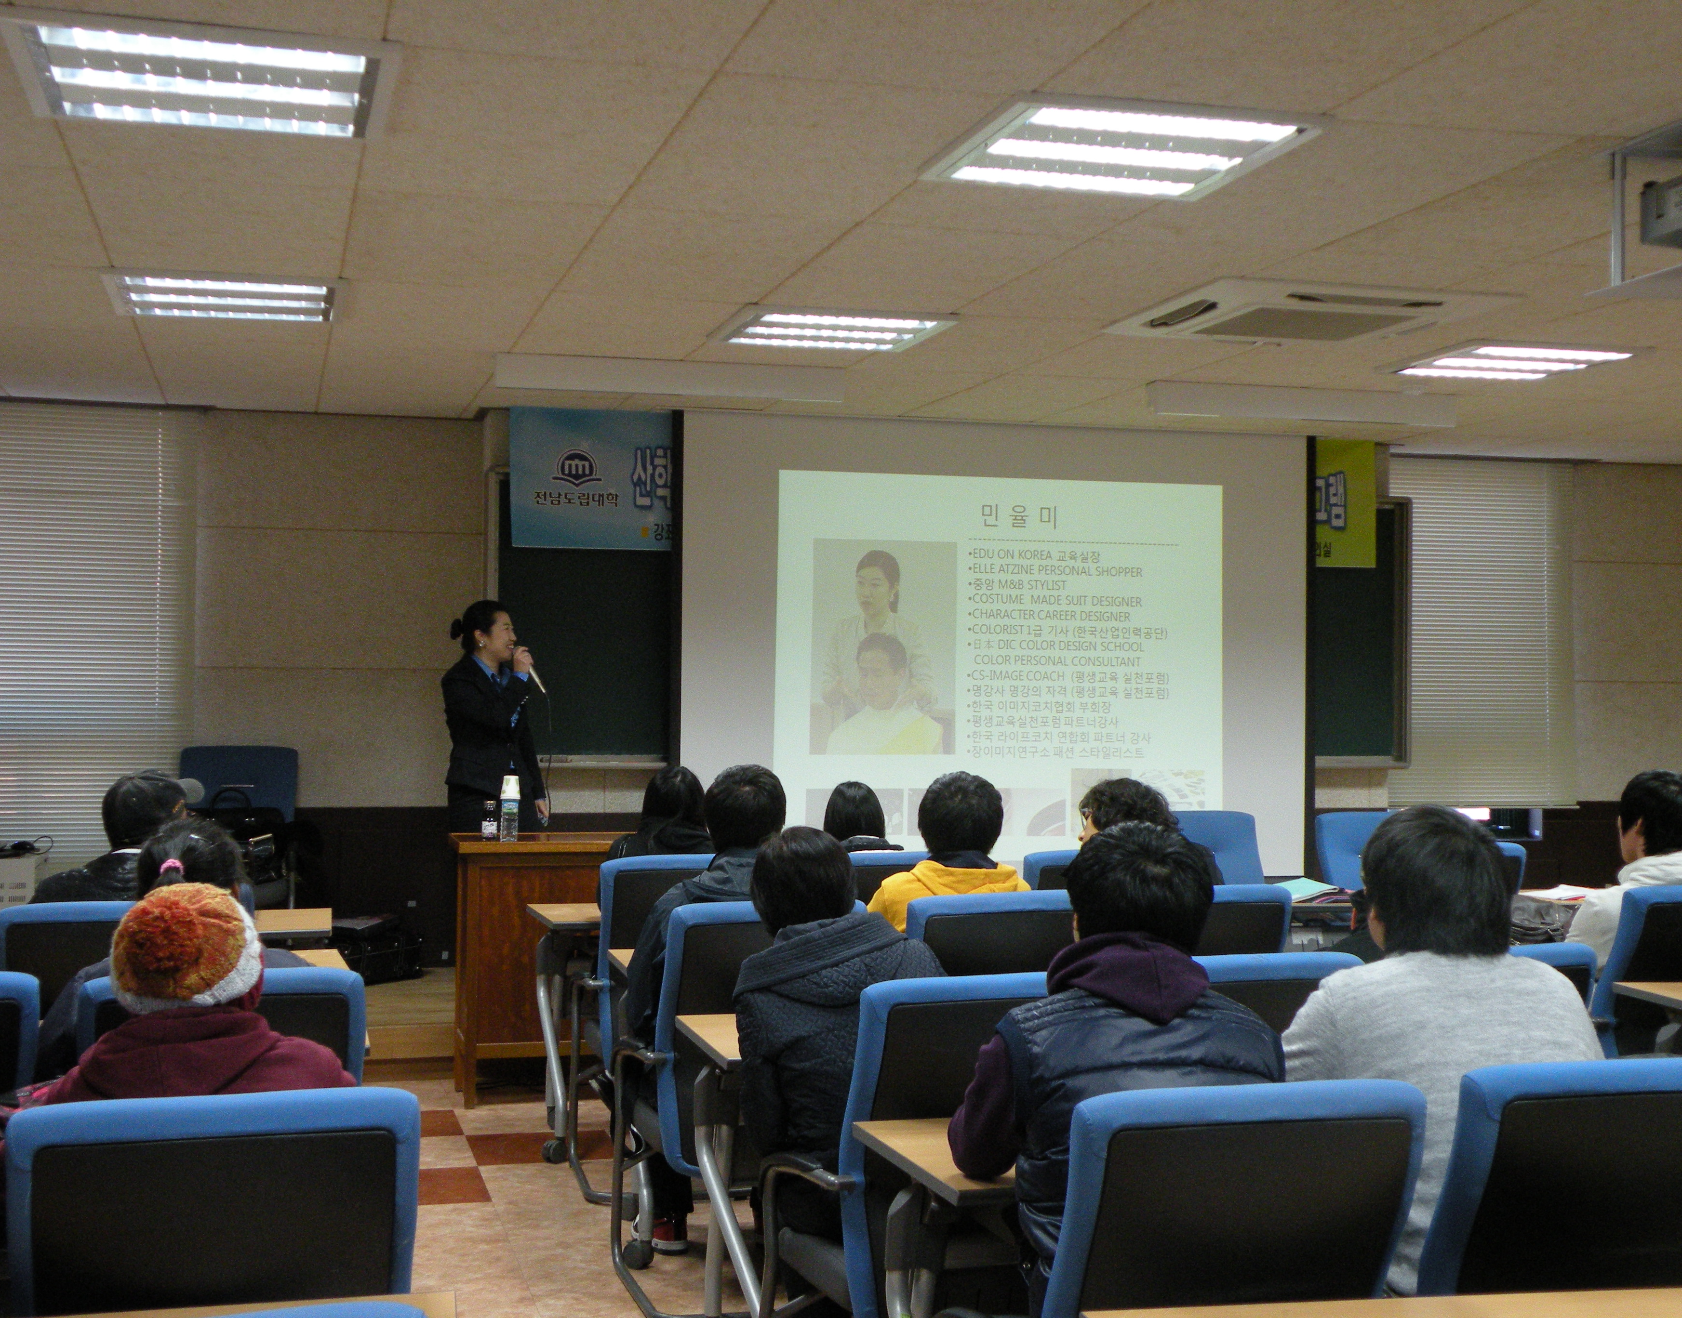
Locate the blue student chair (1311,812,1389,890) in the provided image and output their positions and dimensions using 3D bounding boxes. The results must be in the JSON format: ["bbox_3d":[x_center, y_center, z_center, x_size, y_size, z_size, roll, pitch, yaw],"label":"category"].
[{"bbox_3d":[2.131,1.094,8.165,0.530,0.970,0.600,0,-1,-15],"label":"blue student chair"}]

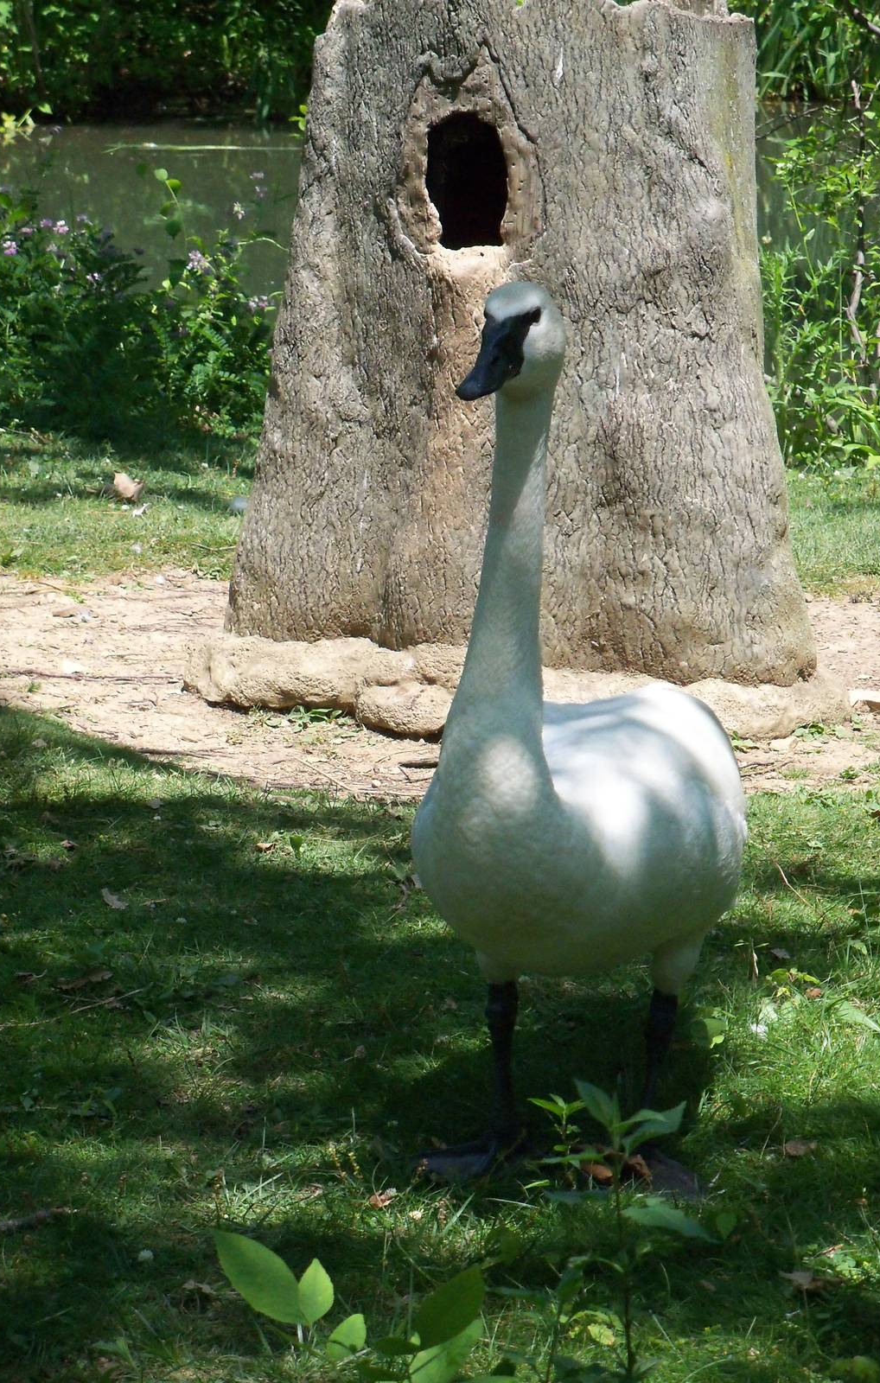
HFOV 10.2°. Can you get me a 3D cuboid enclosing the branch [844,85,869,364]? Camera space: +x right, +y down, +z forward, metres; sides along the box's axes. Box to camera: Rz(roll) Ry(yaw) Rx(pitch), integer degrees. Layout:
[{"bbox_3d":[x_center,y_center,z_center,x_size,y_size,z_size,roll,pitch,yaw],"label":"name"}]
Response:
[{"bbox_3d":[1.075,-1.209,12.809,0.064,0.742,0.090,0,10,0],"label":"branch"}]

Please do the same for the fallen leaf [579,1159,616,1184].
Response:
[{"bbox_3d":[0.191,0.581,5.990,0.045,0.022,0.040,0,10,0],"label":"fallen leaf"}]

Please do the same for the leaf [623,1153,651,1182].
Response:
[{"bbox_3d":[0.240,0.576,6.004,0.036,0.026,0.036,0,10,0],"label":"leaf"}]

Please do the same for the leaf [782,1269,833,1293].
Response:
[{"bbox_3d":[0.411,0.660,5.550,0.056,0.018,0.040,0,10,0],"label":"leaf"}]

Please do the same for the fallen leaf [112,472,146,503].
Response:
[{"bbox_3d":[-0.753,-0.495,11.982,0.080,0.060,0.060,0,10,0],"label":"fallen leaf"}]

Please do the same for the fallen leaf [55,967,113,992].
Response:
[{"bbox_3d":[-0.501,0.407,6.983,0.078,0.020,0.055,0,10,0],"label":"fallen leaf"}]

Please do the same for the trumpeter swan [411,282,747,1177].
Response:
[{"bbox_3d":[0.177,0.018,6.088,0.350,1.096,0.750,4,11,22],"label":"trumpeter swan"}]

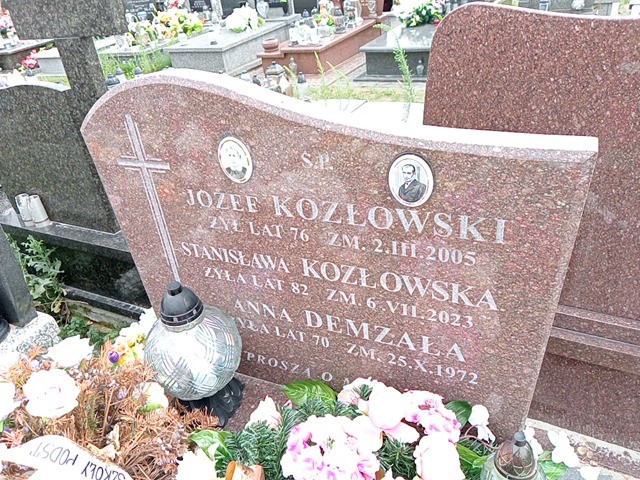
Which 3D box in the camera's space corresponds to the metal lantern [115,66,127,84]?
[{"bbox_3d":[-2.377,-1.939,6.119,0.115,0.200,0.115,10,35,27],"label":"metal lantern"}]

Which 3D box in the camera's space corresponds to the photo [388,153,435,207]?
[{"bbox_3d":[0.157,-0.101,0.896,0.080,0.100,0.008,8,34,24],"label":"photo"}]

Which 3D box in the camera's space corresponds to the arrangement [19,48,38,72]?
[{"bbox_3d":[-4.164,-2.503,7.321,0.250,0.320,0.240,10,35,27],"label":"arrangement"}]

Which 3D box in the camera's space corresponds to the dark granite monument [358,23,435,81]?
[{"bbox_3d":[1.192,-2.096,5.568,0.937,0.282,1.755,10,35,27],"label":"dark granite monument"}]

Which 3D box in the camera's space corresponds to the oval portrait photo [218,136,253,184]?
[{"bbox_3d":[-0.171,-0.158,1.036,0.080,0.100,0.008,8,34,24],"label":"oval portrait photo"}]

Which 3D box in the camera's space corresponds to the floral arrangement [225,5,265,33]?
[{"bbox_3d":[-1.048,-3.039,7.037,0.470,0.310,0.420,10,35,27],"label":"floral arrangement"}]

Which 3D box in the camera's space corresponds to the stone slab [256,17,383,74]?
[{"bbox_3d":[0.097,-2.249,6.047,0.642,0.275,1.795,10,35,27],"label":"stone slab"}]

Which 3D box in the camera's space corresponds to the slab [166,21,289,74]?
[{"bbox_3d":[-1.140,-2.558,6.824,0.943,0.275,1.716,10,35,27],"label":"slab"}]

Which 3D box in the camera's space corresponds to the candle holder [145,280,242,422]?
[{"bbox_3d":[-0.294,0.257,1.217,0.221,0.382,0.221,8,34,24],"label":"candle holder"}]

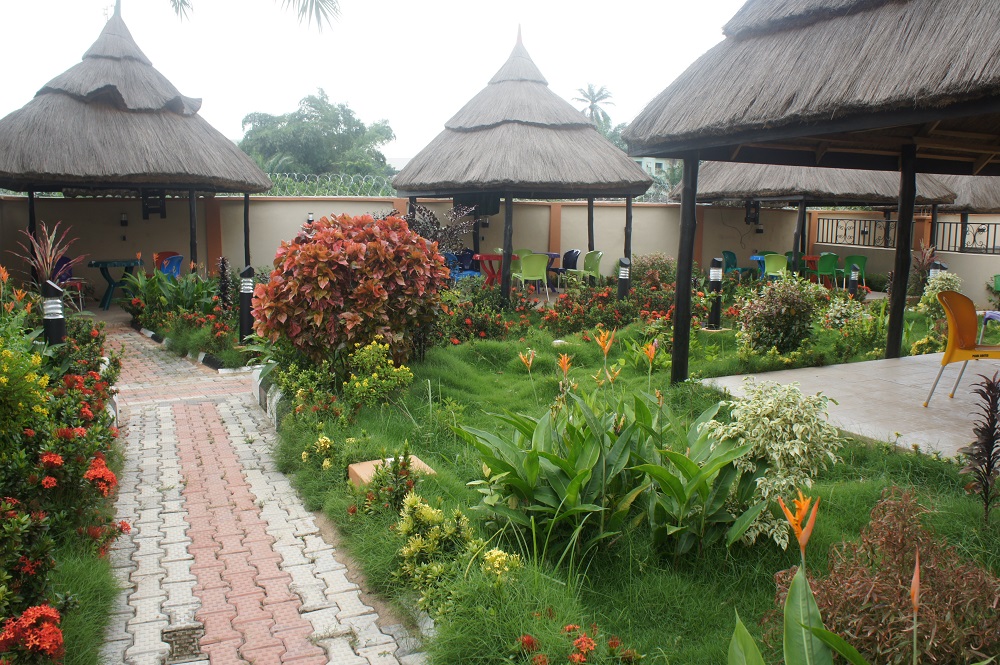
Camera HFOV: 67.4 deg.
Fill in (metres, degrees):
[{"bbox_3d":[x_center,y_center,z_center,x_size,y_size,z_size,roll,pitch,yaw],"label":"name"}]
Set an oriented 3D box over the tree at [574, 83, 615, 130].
[{"bbox_3d":[10.088,-17.880,80.000,4.600,17.200,4.600,1,8,0],"label":"tree"}]

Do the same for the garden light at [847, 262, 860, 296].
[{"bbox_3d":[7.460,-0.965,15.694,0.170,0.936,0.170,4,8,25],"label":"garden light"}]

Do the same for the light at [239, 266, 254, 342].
[{"bbox_3d":[-2.954,-0.322,8.750,0.160,0.920,0.160,-1,8,-11],"label":"light"}]

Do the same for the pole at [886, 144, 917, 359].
[{"bbox_3d":[4.333,-0.849,8.071,0.150,2.276,0.150,5,9,28],"label":"pole"}]

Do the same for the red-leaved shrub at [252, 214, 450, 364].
[{"bbox_3d":[-1.357,-0.329,6.850,1.720,1.420,1.600,-1,8,-11],"label":"red-leaved shrub"}]

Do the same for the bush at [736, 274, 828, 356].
[{"bbox_3d":[3.442,-0.238,9.009,1.030,0.918,0.970,4,8,21],"label":"bush"}]

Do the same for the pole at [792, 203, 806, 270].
[{"bbox_3d":[6.224,-1.736,15.600,0.160,2.000,0.160,1,8,0],"label":"pole"}]

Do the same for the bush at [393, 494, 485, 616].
[{"bbox_3d":[-0.236,0.859,2.981,0.340,0.421,0.330,0,8,-4],"label":"bush"}]

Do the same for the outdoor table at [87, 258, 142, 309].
[{"bbox_3d":[-5.913,-0.714,11.517,0.800,0.750,0.780,-3,8,-27],"label":"outdoor table"}]

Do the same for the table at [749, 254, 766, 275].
[{"bbox_3d":[6.479,-1.439,18.155,0.800,0.740,0.800,4,8,19],"label":"table"}]

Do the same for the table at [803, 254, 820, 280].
[{"bbox_3d":[7.313,-1.315,17.100,0.900,0.750,0.850,0,8,-6],"label":"table"}]

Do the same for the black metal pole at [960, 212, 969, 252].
[{"bbox_3d":[10.835,-1.907,17.500,0.150,1.940,0.150,1,8,0],"label":"black metal pole"}]

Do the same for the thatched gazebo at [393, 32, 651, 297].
[{"bbox_3d":[0.440,-3.243,14.701,4.950,5.172,4.900,1,8,1],"label":"thatched gazebo"}]

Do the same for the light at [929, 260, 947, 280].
[{"bbox_3d":[6.706,-0.619,11.500,0.160,0.900,0.160,3,8,16],"label":"light"}]

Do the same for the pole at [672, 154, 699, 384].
[{"bbox_3d":[1.625,-0.531,6.555,0.150,1.990,0.150,3,8,14],"label":"pole"}]

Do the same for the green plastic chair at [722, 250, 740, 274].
[{"bbox_3d":[5.814,-1.534,18.346,0.550,0.860,0.500,7,10,38],"label":"green plastic chair"}]

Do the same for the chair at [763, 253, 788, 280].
[{"bbox_3d":[6.176,-1.313,16.800,0.500,0.840,0.540,0,8,-9],"label":"chair"}]

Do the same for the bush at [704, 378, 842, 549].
[{"bbox_3d":[1.186,0.548,3.250,0.580,0.690,0.550,3,8,20],"label":"bush"}]

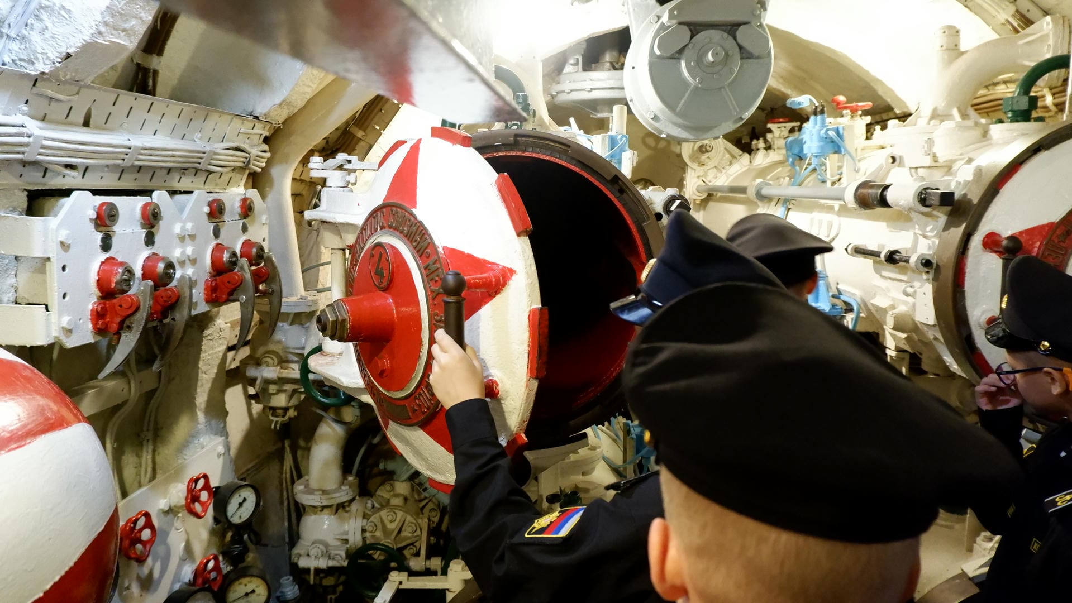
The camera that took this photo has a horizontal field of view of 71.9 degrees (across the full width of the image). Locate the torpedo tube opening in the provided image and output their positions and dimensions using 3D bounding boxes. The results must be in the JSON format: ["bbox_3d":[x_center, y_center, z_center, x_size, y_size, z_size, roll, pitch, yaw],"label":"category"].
[{"bbox_3d":[-0.047,-0.033,1.510,0.610,0.610,0.160,-2,10,-9],"label":"torpedo tube opening"}]

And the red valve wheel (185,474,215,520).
[{"bbox_3d":[-0.631,0.365,1.385,0.025,0.084,0.084,1,10,7],"label":"red valve wheel"}]

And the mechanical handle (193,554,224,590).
[{"bbox_3d":[-0.629,0.526,1.422,0.025,0.084,0.084,1,10,7],"label":"mechanical handle"}]

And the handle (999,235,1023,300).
[{"bbox_3d":[0.895,-0.029,1.399,0.038,0.195,0.040,-2,10,-9],"label":"handle"}]

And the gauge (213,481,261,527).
[{"bbox_3d":[-0.634,0.425,1.560,0.050,0.093,0.093,13,14,25],"label":"gauge"}]

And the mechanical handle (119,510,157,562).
[{"bbox_3d":[-0.653,0.385,1.212,0.025,0.084,0.084,1,10,7],"label":"mechanical handle"}]

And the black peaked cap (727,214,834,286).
[{"bbox_3d":[0.553,-0.115,1.680,0.250,0.140,0.270,2,10,10],"label":"black peaked cap"}]

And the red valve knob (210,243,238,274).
[{"bbox_3d":[-0.676,-0.092,1.600,0.036,0.060,0.060,6,10,11],"label":"red valve knob"}]

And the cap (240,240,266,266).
[{"bbox_3d":[-0.639,-0.108,1.671,0.034,0.059,0.059,5,10,6],"label":"cap"}]

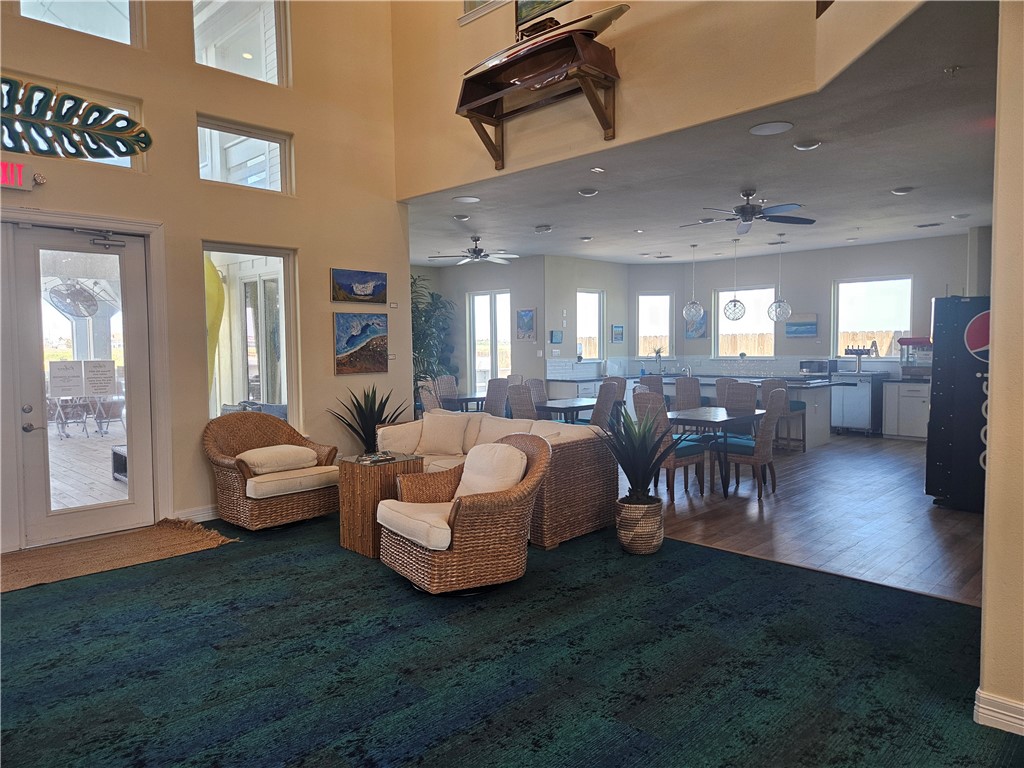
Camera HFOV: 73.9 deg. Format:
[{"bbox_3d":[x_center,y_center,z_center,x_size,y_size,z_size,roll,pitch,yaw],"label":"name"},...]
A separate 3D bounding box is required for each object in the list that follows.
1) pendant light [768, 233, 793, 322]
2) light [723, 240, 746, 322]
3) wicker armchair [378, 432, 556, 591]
[{"bbox_3d":[3.831,-1.505,9.676,0.340,1.260,0.340,3,5,44],"label":"pendant light"},{"bbox_3d":[3.521,-1.629,10.724,0.335,1.268,0.335,3,5,45],"label":"light"},{"bbox_3d":[-0.320,0.803,4.532,0.900,0.900,0.820,-3,4,-34],"label":"wicker armchair"}]

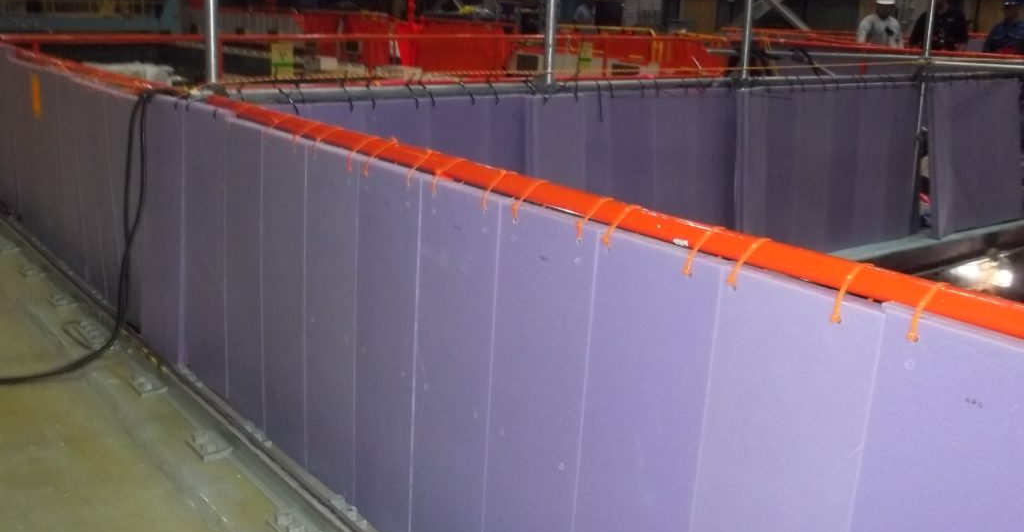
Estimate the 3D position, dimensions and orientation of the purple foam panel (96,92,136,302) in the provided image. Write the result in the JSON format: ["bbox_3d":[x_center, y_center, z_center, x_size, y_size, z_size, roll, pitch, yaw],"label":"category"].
[{"bbox_3d":[-1.691,-0.266,4.323,0.044,1.039,0.374,-9,19,-38],"label":"purple foam panel"}]

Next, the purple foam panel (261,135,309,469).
[{"bbox_3d":[-0.712,0.105,3.125,0.044,1.039,0.312,-9,19,-38],"label":"purple foam panel"}]

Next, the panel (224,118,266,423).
[{"bbox_3d":[-0.861,0.033,3.202,0.035,0.980,0.312,-8,19,-37],"label":"panel"}]

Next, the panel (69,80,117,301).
[{"bbox_3d":[-1.924,-0.360,4.501,0.035,0.980,0.314,-8,19,-37],"label":"panel"}]

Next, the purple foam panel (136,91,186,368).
[{"bbox_3d":[-1.408,-0.146,3.928,0.044,1.039,0.437,-9,19,-38],"label":"purple foam panel"}]

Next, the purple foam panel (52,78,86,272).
[{"bbox_3d":[-2.228,-0.468,4.972,0.044,1.039,0.296,-9,19,-38],"label":"purple foam panel"}]

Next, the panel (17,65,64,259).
[{"bbox_3d":[-2.488,-0.570,5.192,0.035,0.980,0.304,-8,19,-37],"label":"panel"}]

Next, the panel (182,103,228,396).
[{"bbox_3d":[-1.125,-0.050,3.624,0.044,1.039,0.396,-9,19,-38],"label":"panel"}]

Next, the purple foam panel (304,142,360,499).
[{"bbox_3d":[-0.519,0.177,2.891,0.044,1.039,0.312,-9,19,-38],"label":"purple foam panel"}]

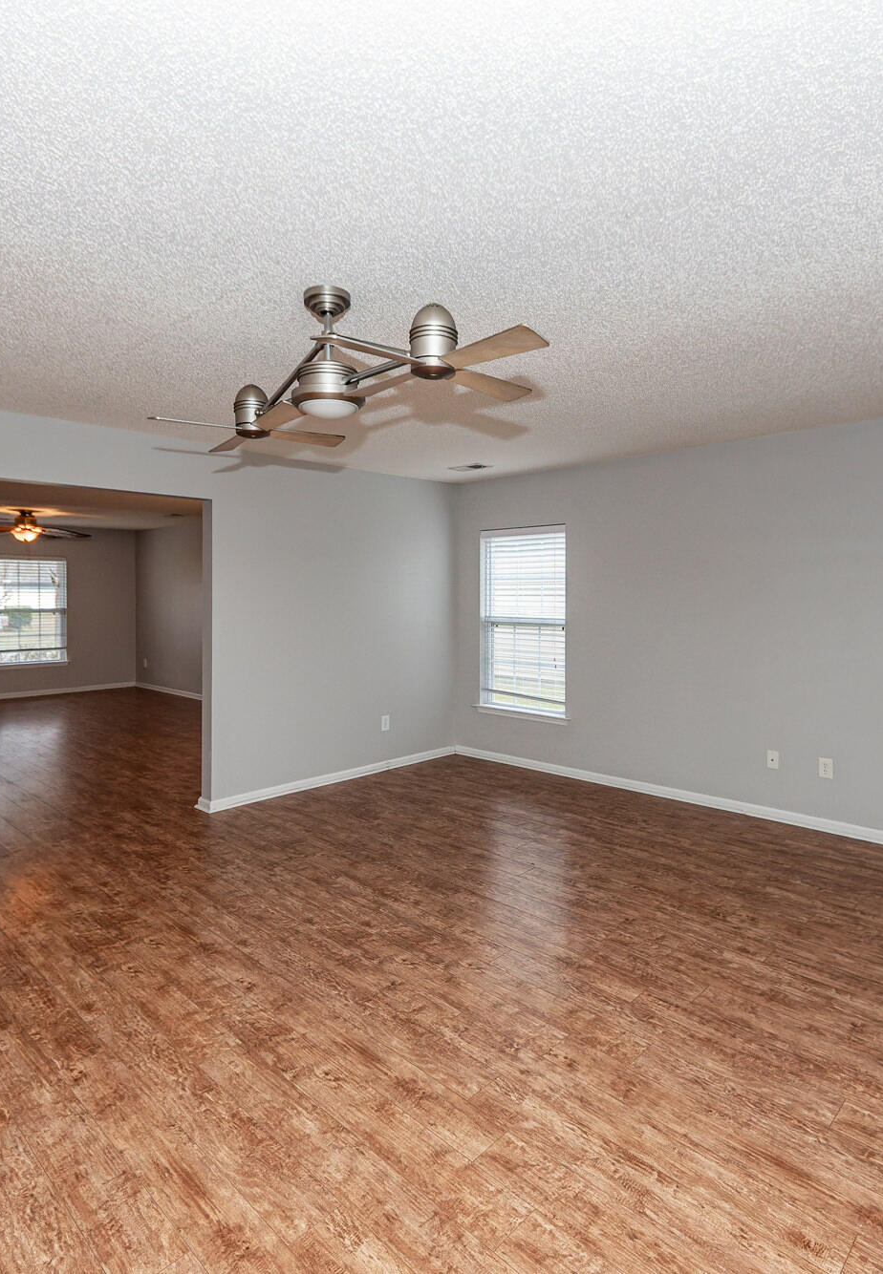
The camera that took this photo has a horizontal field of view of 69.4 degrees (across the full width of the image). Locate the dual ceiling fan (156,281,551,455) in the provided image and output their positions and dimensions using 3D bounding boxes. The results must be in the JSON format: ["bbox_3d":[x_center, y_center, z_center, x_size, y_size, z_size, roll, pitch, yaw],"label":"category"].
[{"bbox_3d":[-0.394,-0.975,2.217,1.770,0.430,0.780,2,3,43],"label":"dual ceiling fan"}]

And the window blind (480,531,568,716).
[{"bbox_3d":[0.710,-0.146,5.490,0.870,1.570,0.100,2,3,41],"label":"window blind"}]

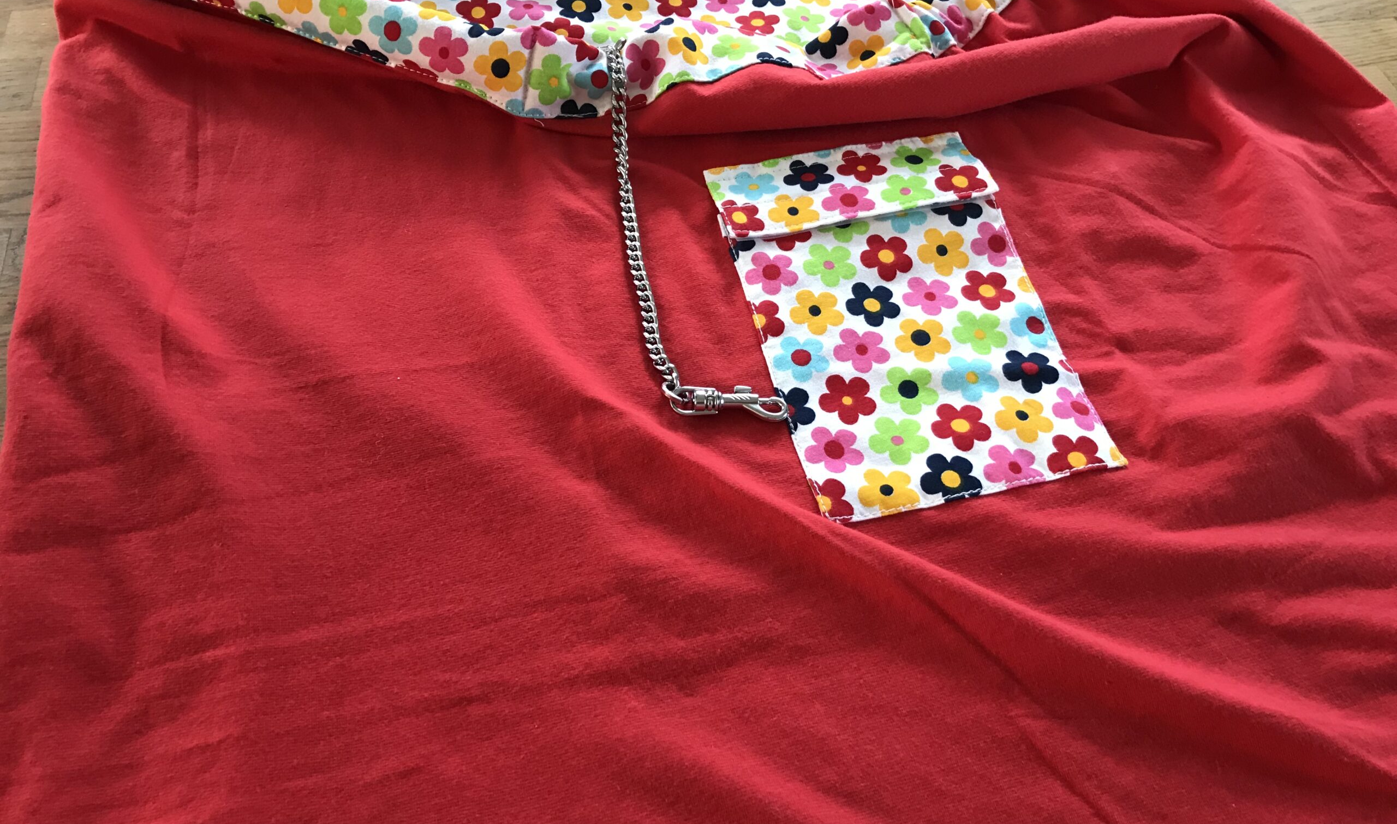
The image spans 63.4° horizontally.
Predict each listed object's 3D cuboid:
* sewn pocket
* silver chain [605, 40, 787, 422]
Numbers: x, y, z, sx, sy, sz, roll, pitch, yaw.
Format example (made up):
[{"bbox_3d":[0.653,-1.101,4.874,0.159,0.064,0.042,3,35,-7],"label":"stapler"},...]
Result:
[{"bbox_3d":[0.098,-0.050,0.543,0.138,0.010,0.202,-13,62,-8],"label":"sewn pocket"},{"bbox_3d":[-0.006,-0.090,0.553,0.060,0.034,0.221,-8,69,-9],"label":"silver chain"}]

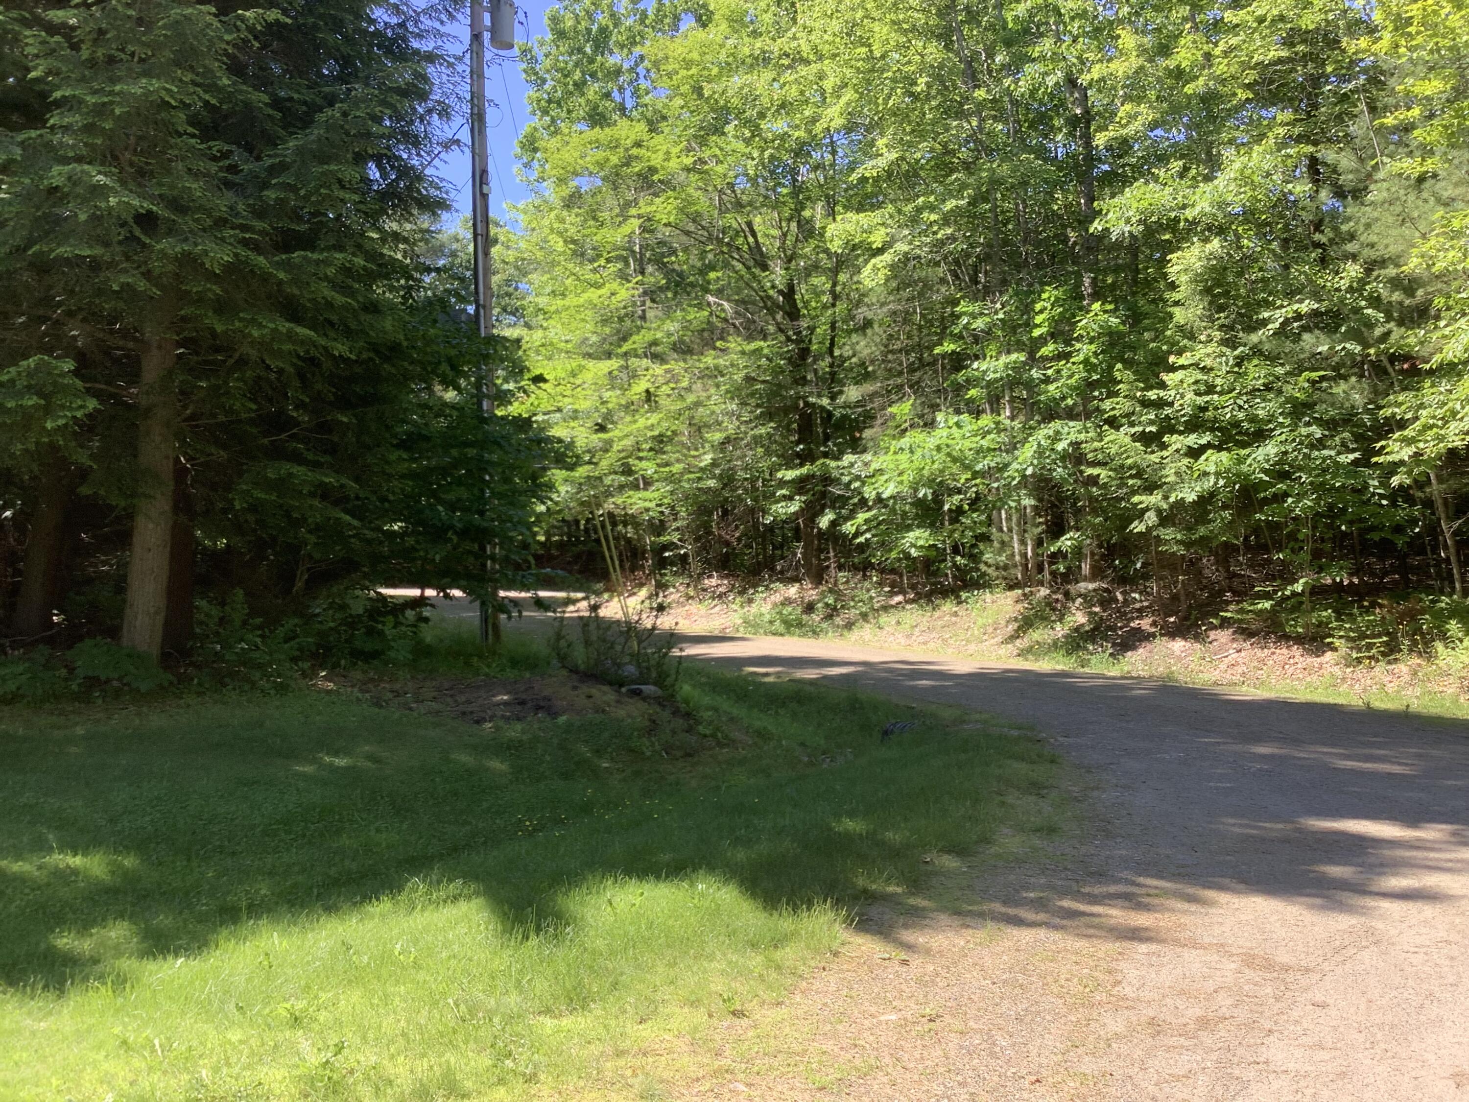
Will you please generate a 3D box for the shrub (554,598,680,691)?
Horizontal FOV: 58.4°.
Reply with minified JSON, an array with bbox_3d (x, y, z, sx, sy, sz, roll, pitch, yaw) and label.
[{"bbox_3d":[-1.297,1.018,14.500,1.400,1.020,1.200,-1,-1,-5],"label":"shrub"}]

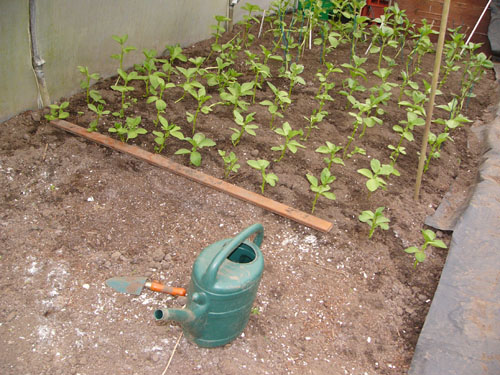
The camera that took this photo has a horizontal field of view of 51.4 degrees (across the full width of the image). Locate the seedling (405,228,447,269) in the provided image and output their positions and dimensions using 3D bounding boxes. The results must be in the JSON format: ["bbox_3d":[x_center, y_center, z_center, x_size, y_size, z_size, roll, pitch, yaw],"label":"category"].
[{"bbox_3d":[0.621,0.225,1.841,0.148,0.172,0.133,3,35,0],"label":"seedling"}]

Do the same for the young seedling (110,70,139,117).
[{"bbox_3d":[-0.700,-0.518,2.902,0.156,0.279,0.144,4,31,0],"label":"young seedling"}]

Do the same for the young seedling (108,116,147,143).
[{"bbox_3d":[-0.584,-0.270,2.480,0.177,0.128,0.159,3,35,0],"label":"young seedling"}]

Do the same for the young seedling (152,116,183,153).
[{"bbox_3d":[-0.382,-0.239,2.407,0.138,0.180,0.125,3,35,0],"label":"young seedling"}]

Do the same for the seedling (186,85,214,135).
[{"bbox_3d":[-0.303,-0.466,3.188,0.172,0.292,0.163,0,29,0],"label":"seedling"}]

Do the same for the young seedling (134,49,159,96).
[{"bbox_3d":[-0.756,-0.830,3.799,0.175,0.329,0.167,0,29,0],"label":"young seedling"}]

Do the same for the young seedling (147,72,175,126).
[{"bbox_3d":[-0.597,-0.571,3.446,0.175,0.361,0.158,-3,29,-10],"label":"young seedling"}]

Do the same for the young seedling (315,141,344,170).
[{"bbox_3d":[0.388,-0.150,2.539,0.146,0.152,0.135,4,31,0],"label":"young seedling"}]

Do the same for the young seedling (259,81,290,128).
[{"bbox_3d":[0.137,-0.454,2.897,0.178,0.274,0.164,4,31,0],"label":"young seedling"}]

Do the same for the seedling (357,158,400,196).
[{"bbox_3d":[0.666,-0.032,2.705,0.217,0.213,0.195,9,30,13],"label":"seedling"}]

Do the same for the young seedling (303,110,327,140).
[{"bbox_3d":[0.349,-0.328,2.816,0.130,0.167,0.120,4,31,0],"label":"young seedling"}]

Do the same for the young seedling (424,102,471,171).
[{"bbox_3d":[1.119,-0.270,2.964,0.247,0.406,0.223,12,31,18],"label":"young seedling"}]

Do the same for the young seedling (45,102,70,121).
[{"bbox_3d":[-1.313,-0.510,3.545,0.168,0.115,0.151,-9,31,-19],"label":"young seedling"}]

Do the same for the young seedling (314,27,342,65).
[{"bbox_3d":[0.777,-1.398,5.149,0.277,0.361,0.263,0,27,0],"label":"young seedling"}]

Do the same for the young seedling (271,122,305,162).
[{"bbox_3d":[0.215,-0.254,3.055,0.189,0.234,0.170,4,29,3],"label":"young seedling"}]

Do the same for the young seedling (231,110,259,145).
[{"bbox_3d":[-0.026,-0.275,2.480,0.133,0.186,0.120,3,35,0],"label":"young seedling"}]

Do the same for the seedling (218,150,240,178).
[{"bbox_3d":[-0.114,-0.122,2.896,0.122,0.161,0.116,0,27,0],"label":"seedling"}]

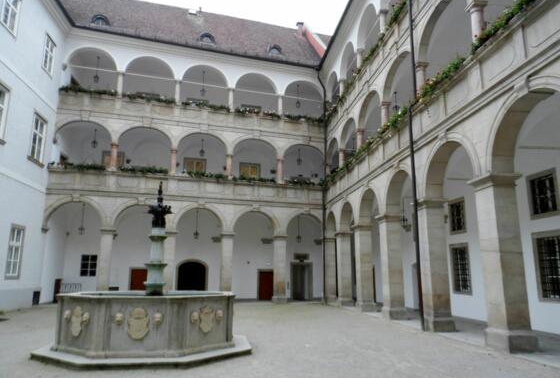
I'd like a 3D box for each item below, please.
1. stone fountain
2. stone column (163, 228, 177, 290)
[{"bbox_3d":[-2.988,1.768,9.452,4.480,3.935,4.480,3,-13,-8],"label":"stone fountain"},{"bbox_3d":[-6.780,4.737,23.701,0.851,4.368,0.811,4,-13,-14],"label":"stone column"}]

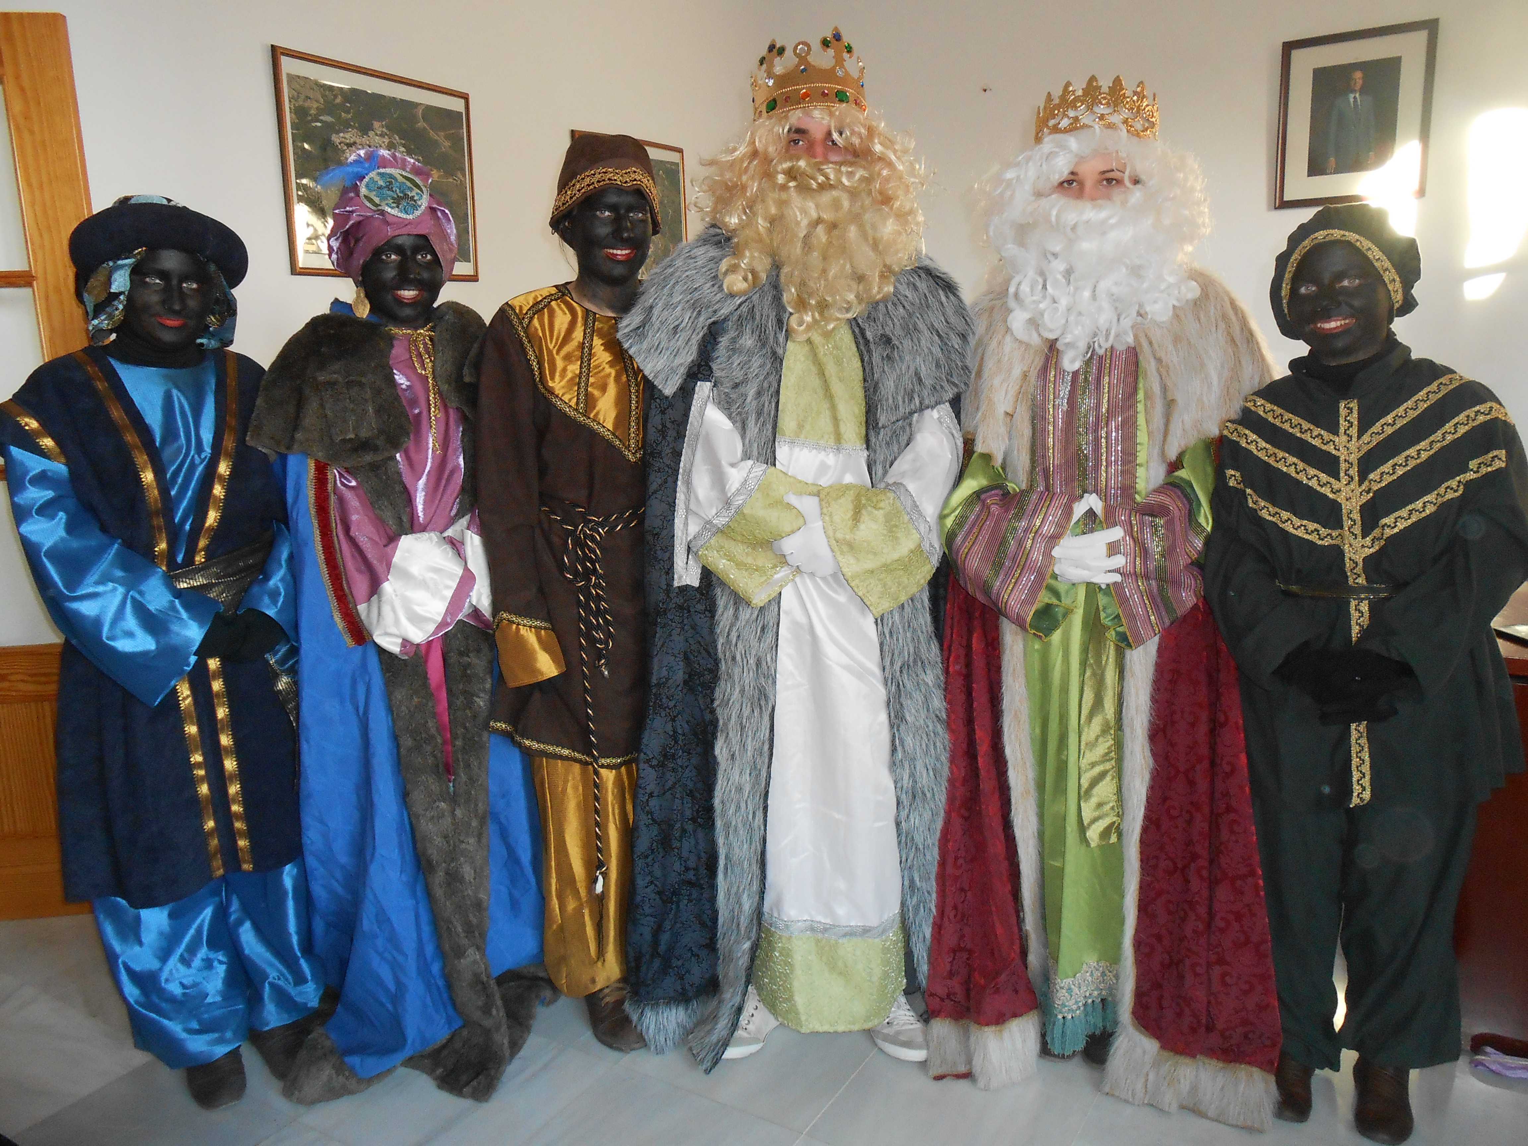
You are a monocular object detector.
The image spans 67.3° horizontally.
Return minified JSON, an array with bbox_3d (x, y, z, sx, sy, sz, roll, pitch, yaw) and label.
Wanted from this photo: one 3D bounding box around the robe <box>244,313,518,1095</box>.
[{"bbox_3d":[-0.706,0.229,2.203,0.540,1.460,0.460,-7,13,-26],"label":"robe"}]

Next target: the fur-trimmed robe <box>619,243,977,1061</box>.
[{"bbox_3d":[0.062,0.141,2.218,0.610,1.600,0.440,-2,12,-7],"label":"fur-trimmed robe"}]

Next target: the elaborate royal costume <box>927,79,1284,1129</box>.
[{"bbox_3d":[0.641,0.052,2.109,0.610,1.800,0.480,3,13,20],"label":"elaborate royal costume"}]

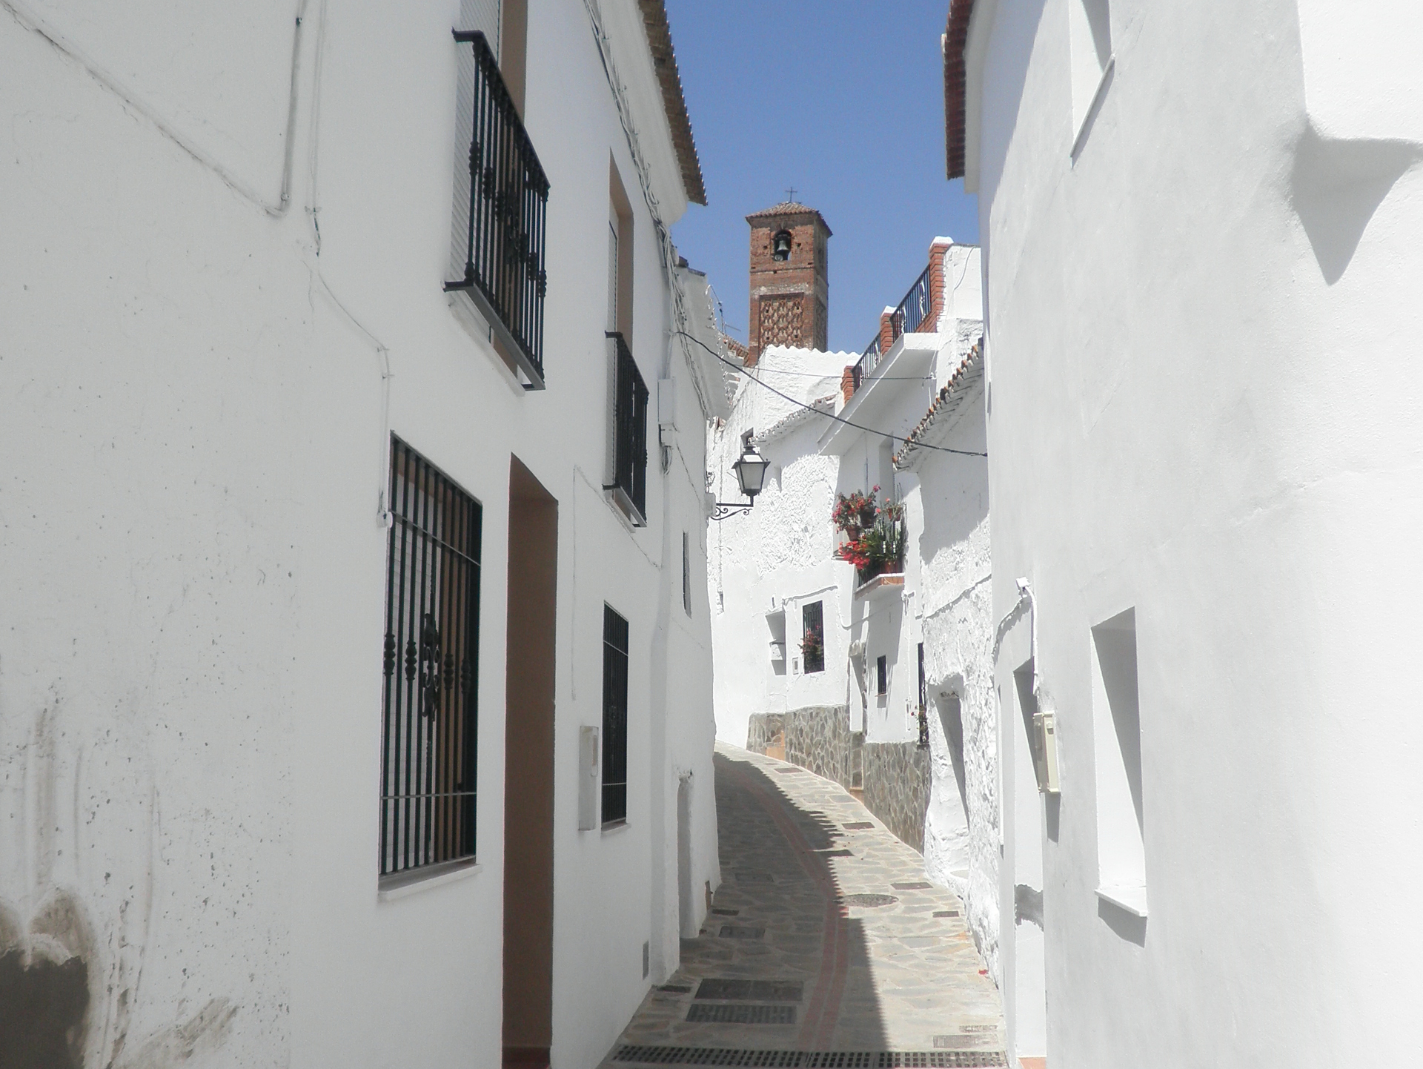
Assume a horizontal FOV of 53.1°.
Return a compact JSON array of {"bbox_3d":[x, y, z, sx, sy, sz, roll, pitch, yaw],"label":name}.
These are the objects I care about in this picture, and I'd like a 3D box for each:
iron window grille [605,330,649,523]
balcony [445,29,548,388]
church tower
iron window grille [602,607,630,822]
[{"bbox_3d":[-0.563,-0.676,9.789,0.123,1.020,1.534,-1,-10,4],"label":"iron window grille"},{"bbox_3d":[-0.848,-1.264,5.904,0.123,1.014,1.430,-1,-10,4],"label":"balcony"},{"bbox_3d":[3.640,-8.877,65.335,3.300,12.500,3.200,-3,-10,14],"label":"church tower"},{"bbox_3d":[-0.621,1.188,9.369,0.052,1.370,1.183,-1,-10,4],"label":"iron window grille"}]

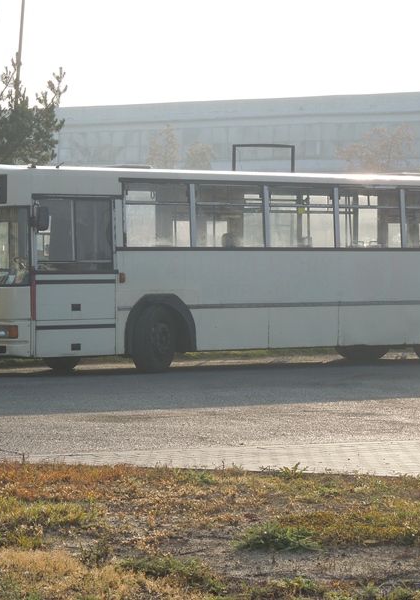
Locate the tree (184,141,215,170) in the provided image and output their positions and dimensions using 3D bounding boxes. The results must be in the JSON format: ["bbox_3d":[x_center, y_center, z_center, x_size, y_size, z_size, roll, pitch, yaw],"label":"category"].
[{"bbox_3d":[-0.410,-3.040,95.000,2.100,6.300,2.100,0,1,0],"label":"tree"}]

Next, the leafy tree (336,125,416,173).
[{"bbox_3d":[6.120,-3.130,90.000,3.800,6.640,3.800,0,1,0],"label":"leafy tree"}]

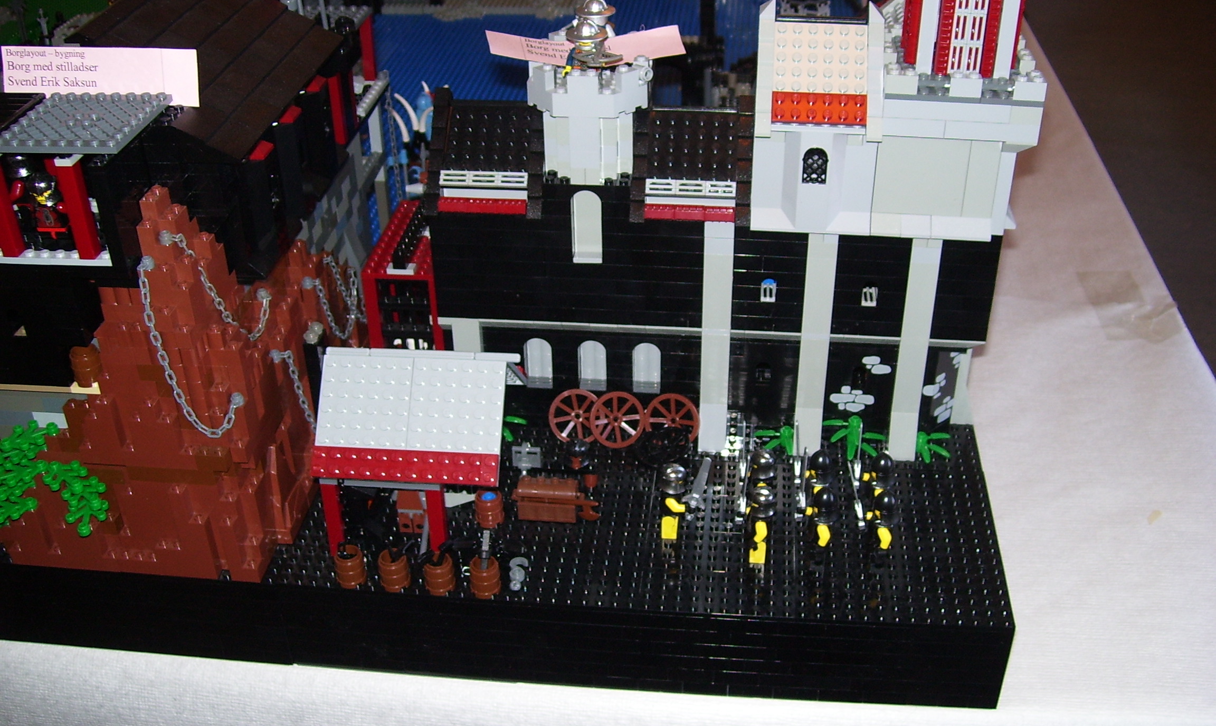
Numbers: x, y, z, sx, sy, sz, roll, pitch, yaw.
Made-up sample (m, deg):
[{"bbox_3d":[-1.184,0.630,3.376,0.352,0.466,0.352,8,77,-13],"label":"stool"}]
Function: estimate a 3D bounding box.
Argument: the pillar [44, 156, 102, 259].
[{"bbox_3d":[-0.236,-0.069,0.566,0.008,0.048,0.008,2,33,6],"label":"pillar"}]

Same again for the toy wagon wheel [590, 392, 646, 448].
[{"bbox_3d":[0.006,0.034,0.756,0.033,0.033,0.007,-1,7,0],"label":"toy wagon wheel"}]

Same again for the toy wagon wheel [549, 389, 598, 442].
[{"bbox_3d":[-0.019,0.032,0.759,0.033,0.033,0.007,0,10,2],"label":"toy wagon wheel"}]

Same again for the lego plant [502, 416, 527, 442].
[{"bbox_3d":[-0.061,0.040,0.768,0.024,0.014,0.022,2,33,6],"label":"lego plant"}]

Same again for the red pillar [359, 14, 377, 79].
[{"bbox_3d":[-0.166,-0.218,0.873,0.008,0.048,0.008,2,33,6],"label":"red pillar"}]

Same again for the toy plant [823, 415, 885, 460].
[{"bbox_3d":[0.145,0.045,0.745,0.038,0.022,0.022,2,33,6],"label":"toy plant"}]

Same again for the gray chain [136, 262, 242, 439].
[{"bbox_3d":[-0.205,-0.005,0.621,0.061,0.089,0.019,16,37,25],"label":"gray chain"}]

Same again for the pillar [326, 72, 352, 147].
[{"bbox_3d":[-0.174,-0.164,0.814,0.008,0.048,0.008,2,33,6],"label":"pillar"}]

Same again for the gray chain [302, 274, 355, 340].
[{"bbox_3d":[-0.163,-0.040,0.751,0.012,0.064,0.077,1,33,3],"label":"gray chain"}]

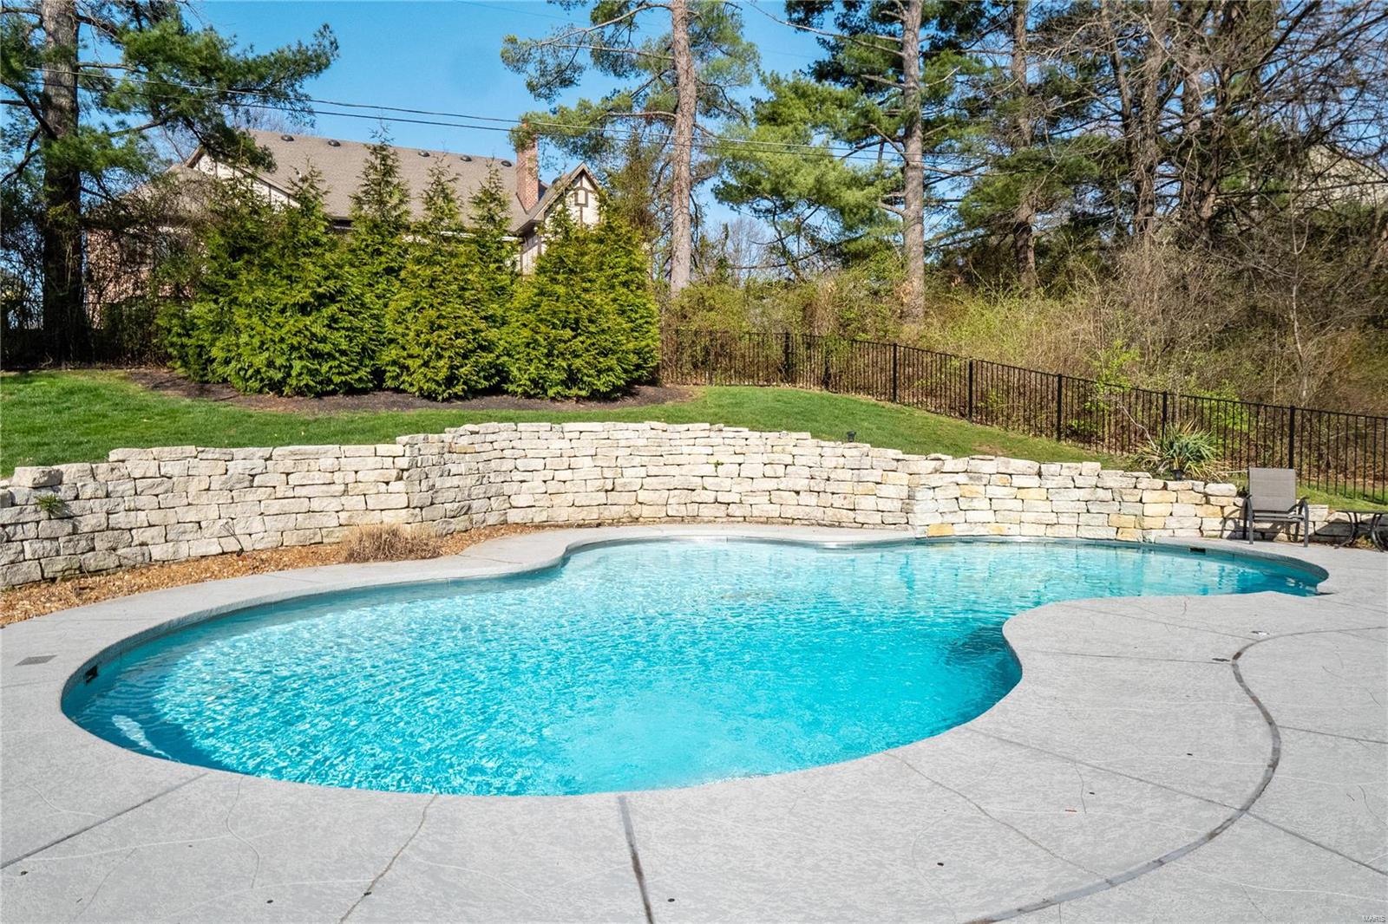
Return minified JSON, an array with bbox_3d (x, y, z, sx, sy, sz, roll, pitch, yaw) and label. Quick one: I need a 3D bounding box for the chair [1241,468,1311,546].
[{"bbox_3d":[7.775,0.595,12.363,0.660,0.980,0.740,2,2,25],"label":"chair"}]

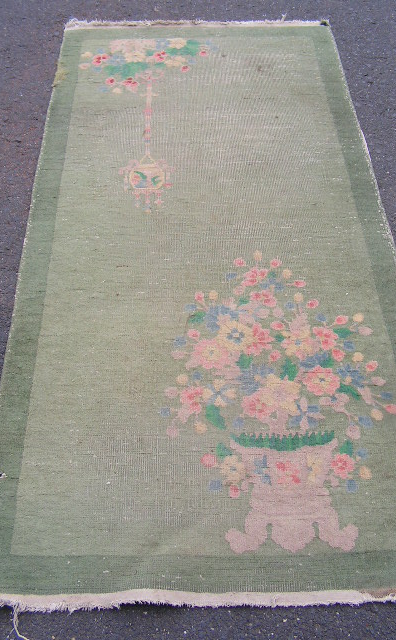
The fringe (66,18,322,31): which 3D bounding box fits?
[{"bbox_3d":[-0.007,-1.038,2.323,0.915,0.015,0.055,-1,54,-1],"label":"fringe"}]

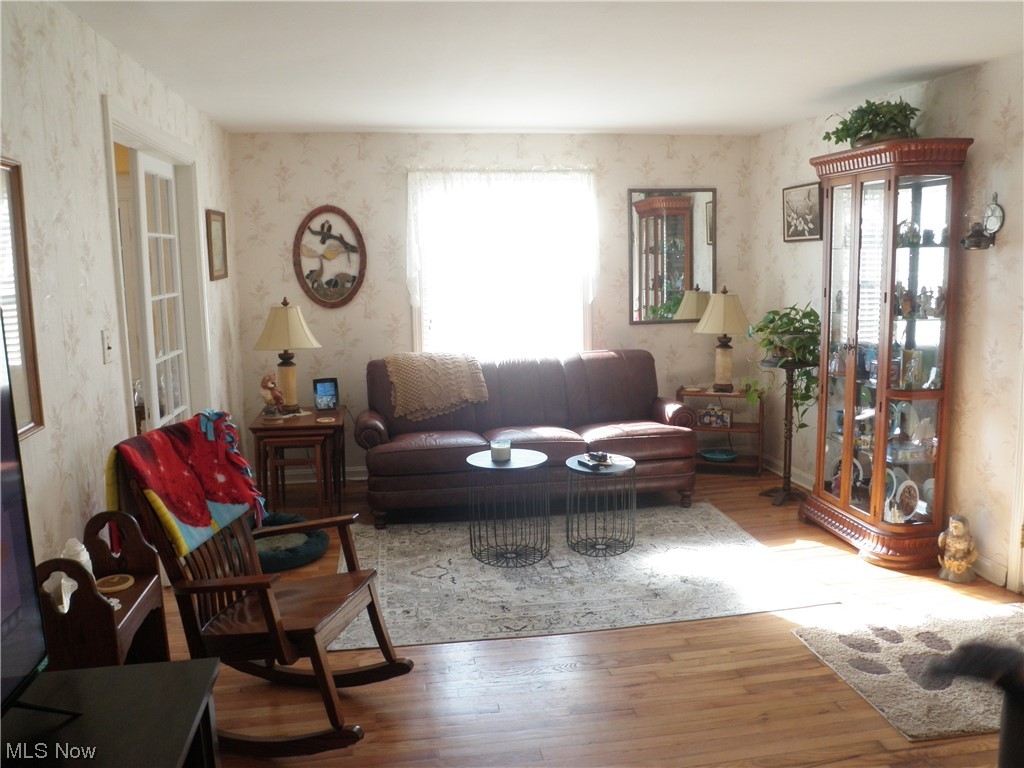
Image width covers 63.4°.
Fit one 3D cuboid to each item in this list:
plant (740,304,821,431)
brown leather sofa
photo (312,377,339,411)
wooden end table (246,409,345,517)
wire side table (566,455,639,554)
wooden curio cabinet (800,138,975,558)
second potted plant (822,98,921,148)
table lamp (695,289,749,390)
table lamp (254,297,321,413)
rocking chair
[{"bbox_3d":[1.748,-0.096,5.325,0.520,0.820,0.490,-2,8,-8],"label":"plant"},{"bbox_3d":[0.089,0.300,5.301,2.134,0.918,0.966,-2,9,-8],"label":"brown leather sofa"},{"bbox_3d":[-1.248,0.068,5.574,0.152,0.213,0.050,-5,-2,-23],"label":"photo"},{"bbox_3d":[-1.350,0.493,5.384,0.557,0.565,0.675,-2,9,-8],"label":"wooden end table"},{"bbox_3d":[0.481,0.656,4.476,0.370,0.465,0.370,-2,8,-8],"label":"wire side table"},{"bbox_3d":[1.917,-0.169,4.362,0.408,2.063,0.895,-2,9,-8],"label":"wooden curio cabinet"},{"bbox_3d":[1.875,-1.302,4.316,0.392,0.236,0.534,-2,9,-8],"label":"second potted plant"},{"bbox_3d":[1.510,-0.313,5.875,0.418,0.738,0.418,-2,9,-8],"label":"table lamp"},{"bbox_3d":[-1.459,-0.180,5.401,0.418,0.752,0.418,-2,9,-8],"label":"table lamp"},{"bbox_3d":[-0.821,0.647,2.772,0.855,1.030,0.600,1,8,11],"label":"rocking chair"}]

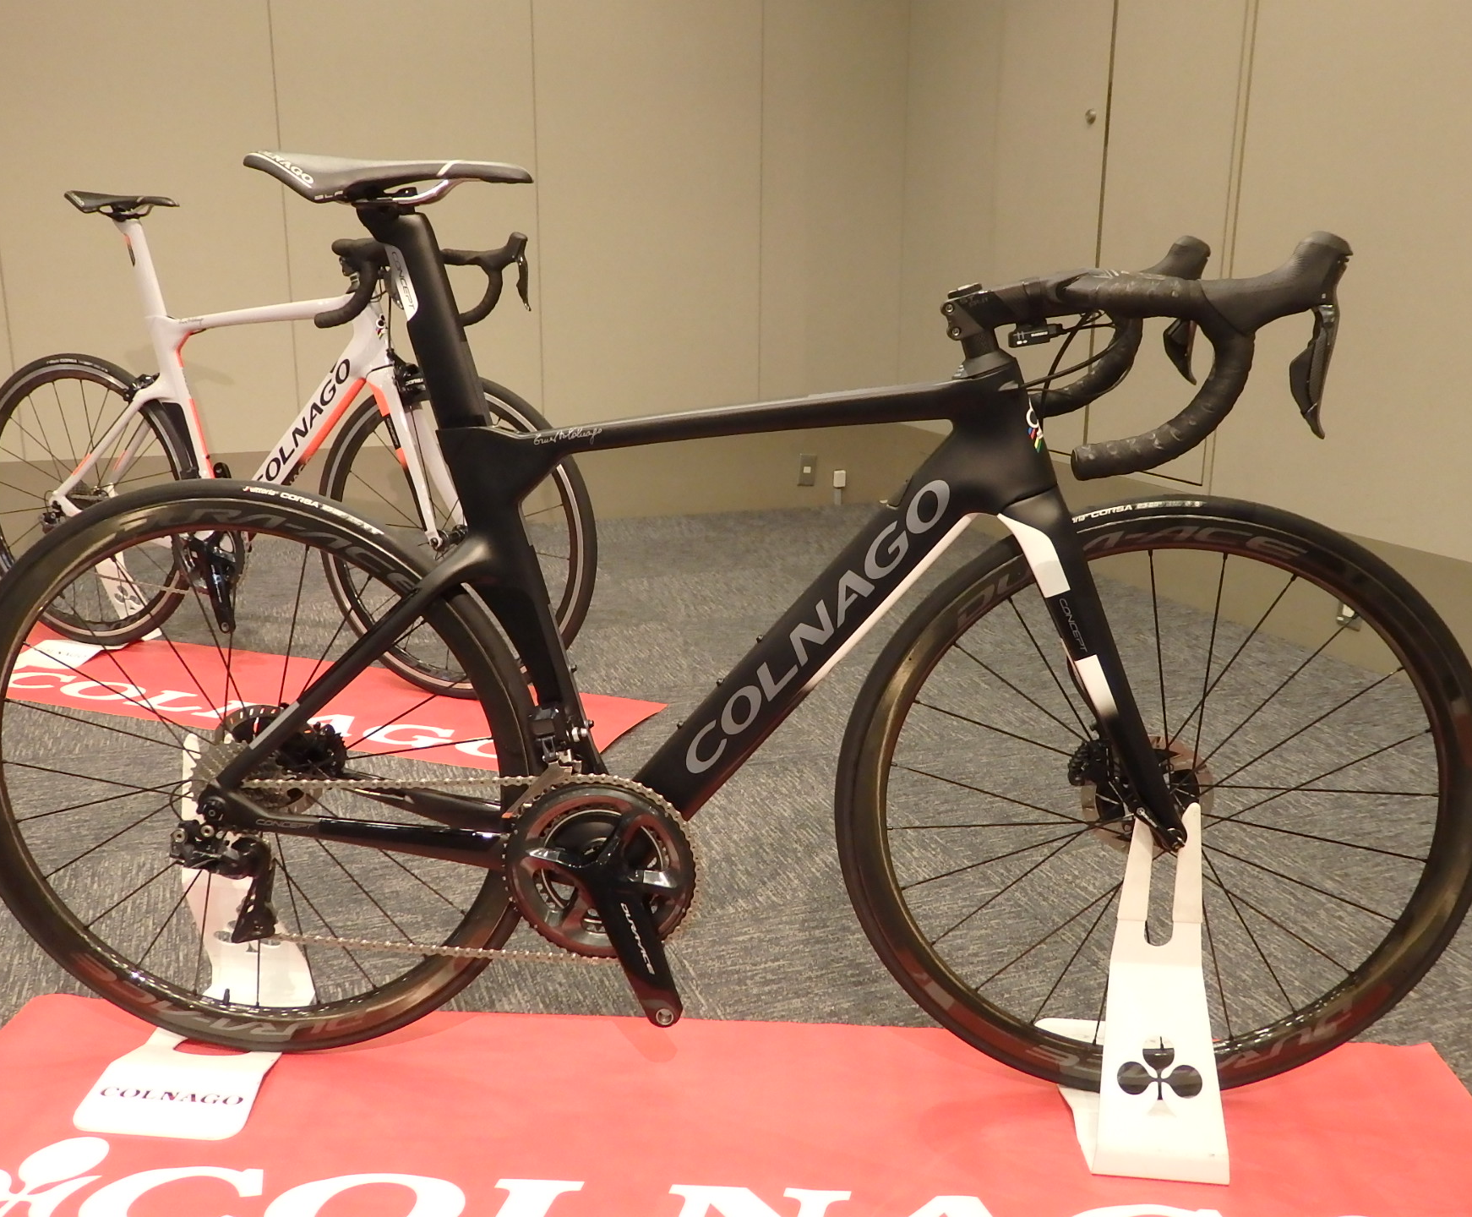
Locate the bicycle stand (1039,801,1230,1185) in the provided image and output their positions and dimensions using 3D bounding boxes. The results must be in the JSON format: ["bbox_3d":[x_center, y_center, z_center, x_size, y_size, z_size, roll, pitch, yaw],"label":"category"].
[{"bbox_3d":[0.437,0.359,1.371,0.145,0.376,0.288,1,14,4],"label":"bicycle stand"}]

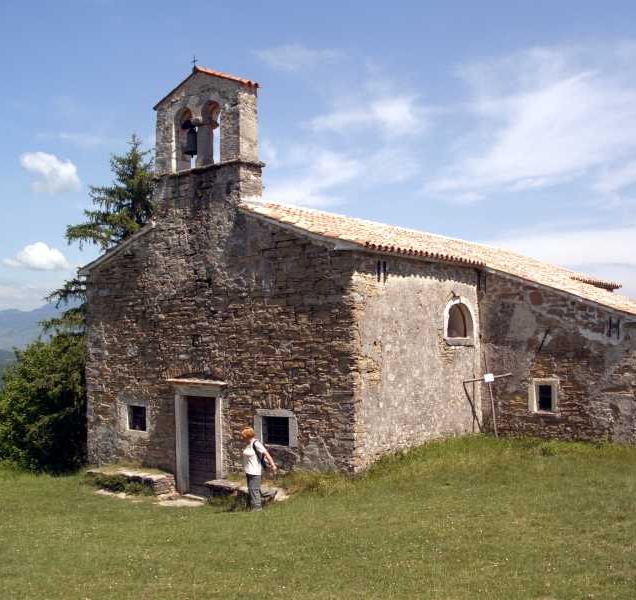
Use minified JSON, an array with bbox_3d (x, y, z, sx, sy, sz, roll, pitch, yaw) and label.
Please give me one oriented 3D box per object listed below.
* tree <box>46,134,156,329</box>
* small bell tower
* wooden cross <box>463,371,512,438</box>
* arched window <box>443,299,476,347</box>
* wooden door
[{"bbox_3d":[-5.750,-0.250,23.770,5.979,9.926,5.979,0,-3,0],"label":"tree"},{"bbox_3d":[-2.541,-3.975,17.138,2.681,2.349,0.660,-2,-3,38],"label":"small bell tower"},{"bbox_3d":[3.842,2.348,16.893,1.204,1.432,0.100,-12,-10,37],"label":"wooden cross"},{"bbox_3d":[3.176,0.513,17.368,0.220,1.088,1.435,-2,-3,38],"label":"arched window"},{"bbox_3d":[-2.509,3.189,16.680,0.980,2.120,0.100,-2,-3,38],"label":"wooden door"}]

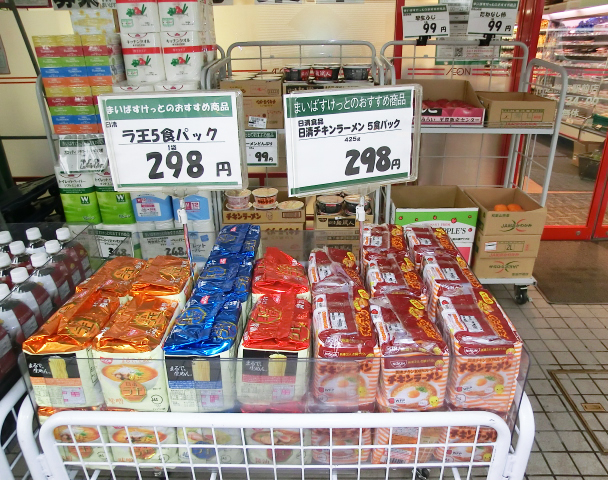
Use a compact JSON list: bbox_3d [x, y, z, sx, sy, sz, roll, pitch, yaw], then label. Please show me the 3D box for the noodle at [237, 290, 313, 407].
[{"bbox_3d":[-0.047,0.225,0.929,0.129,0.143,0.188,-1,25,3],"label":"noodle"}]

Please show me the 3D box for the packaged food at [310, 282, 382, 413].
[{"bbox_3d":[0.076,0.203,0.860,0.112,0.143,0.188,-1,22,0],"label":"packaged food"}]

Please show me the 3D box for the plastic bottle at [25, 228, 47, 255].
[{"bbox_3d":[-0.761,0.081,1.297,0.084,0.240,0.084,-1,22,0],"label":"plastic bottle"}]

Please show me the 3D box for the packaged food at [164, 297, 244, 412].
[{"bbox_3d":[-0.191,0.231,0.937,0.130,0.147,0.184,-1,25,3],"label":"packaged food"}]

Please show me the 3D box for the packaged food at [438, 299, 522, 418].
[{"bbox_3d":[0.317,0.206,0.861,0.112,0.147,0.188,-1,22,0],"label":"packaged food"}]

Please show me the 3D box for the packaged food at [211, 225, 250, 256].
[{"bbox_3d":[-0.179,0.059,1.292,0.127,0.146,0.185,-1,25,3],"label":"packaged food"}]

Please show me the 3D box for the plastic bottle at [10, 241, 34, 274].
[{"bbox_3d":[-0.749,0.119,1.205,0.084,0.240,0.084,-1,22,0],"label":"plastic bottle"}]

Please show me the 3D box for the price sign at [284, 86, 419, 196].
[{"bbox_3d":[0.106,-0.214,0.962,0.305,0.222,0.012,-10,25,-17],"label":"price sign"}]

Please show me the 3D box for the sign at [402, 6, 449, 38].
[{"bbox_3d":[0.668,-1.190,2.420,0.255,0.185,0.010,-3,8,1],"label":"sign"}]

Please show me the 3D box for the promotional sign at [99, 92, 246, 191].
[{"bbox_3d":[-0.285,-0.213,0.992,0.308,0.217,0.012,-1,20,2],"label":"promotional sign"}]

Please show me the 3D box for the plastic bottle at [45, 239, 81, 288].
[{"bbox_3d":[-0.699,0.110,1.283,0.086,0.225,0.081,-1,25,3],"label":"plastic bottle"}]

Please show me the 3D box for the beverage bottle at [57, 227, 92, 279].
[{"bbox_3d":[-0.673,0.084,1.289,0.084,0.240,0.084,-1,22,0],"label":"beverage bottle"}]

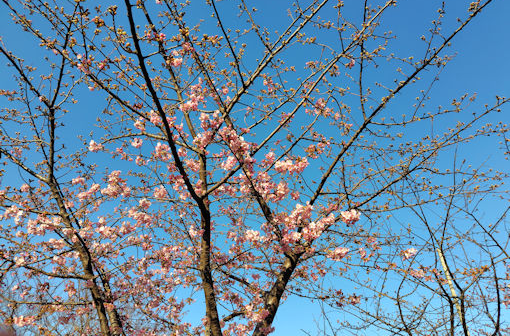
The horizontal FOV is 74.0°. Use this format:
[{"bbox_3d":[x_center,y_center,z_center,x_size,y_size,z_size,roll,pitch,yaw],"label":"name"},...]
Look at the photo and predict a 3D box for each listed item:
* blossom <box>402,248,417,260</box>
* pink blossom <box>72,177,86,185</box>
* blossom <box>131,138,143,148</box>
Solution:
[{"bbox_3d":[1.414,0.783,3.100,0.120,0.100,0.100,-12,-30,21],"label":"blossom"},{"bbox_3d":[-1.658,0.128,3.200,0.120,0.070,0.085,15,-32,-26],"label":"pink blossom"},{"bbox_3d":[-1.032,-0.222,2.950,0.100,0.085,0.085,11,-30,-20],"label":"blossom"}]

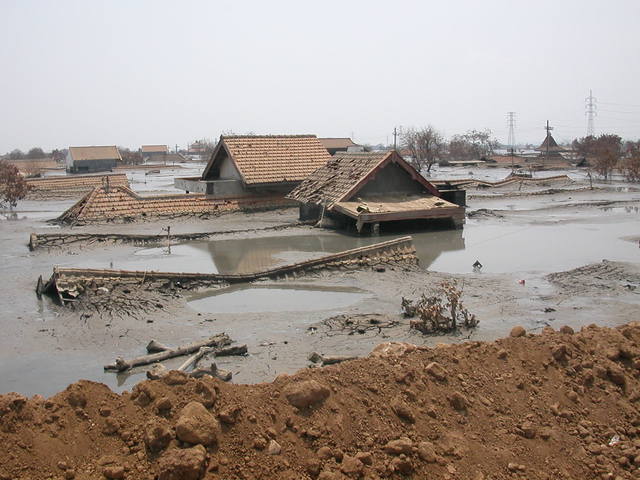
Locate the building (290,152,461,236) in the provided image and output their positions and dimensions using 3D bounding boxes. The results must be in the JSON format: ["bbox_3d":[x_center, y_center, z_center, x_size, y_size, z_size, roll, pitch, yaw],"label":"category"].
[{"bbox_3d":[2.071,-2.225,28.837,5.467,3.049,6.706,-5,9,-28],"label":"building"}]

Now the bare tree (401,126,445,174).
[{"bbox_3d":[11.890,-10.382,79.357,4.900,5.500,4.900,-1,8,0],"label":"bare tree"}]

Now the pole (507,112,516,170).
[{"bbox_3d":[24.401,-12.551,87.170,1.300,7.400,1.000,0,8,10],"label":"pole"}]

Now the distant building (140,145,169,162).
[{"bbox_3d":[-39.578,-20.686,163.599,6.200,4.400,5.500,-4,8,-22],"label":"distant building"}]

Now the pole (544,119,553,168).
[{"bbox_3d":[31.449,-13.281,94.154,1.100,6.300,0.400,0,8,5],"label":"pole"}]

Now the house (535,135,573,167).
[{"bbox_3d":[34.694,-13.389,101.213,4.800,5.000,4.800,-3,8,-15],"label":"house"}]

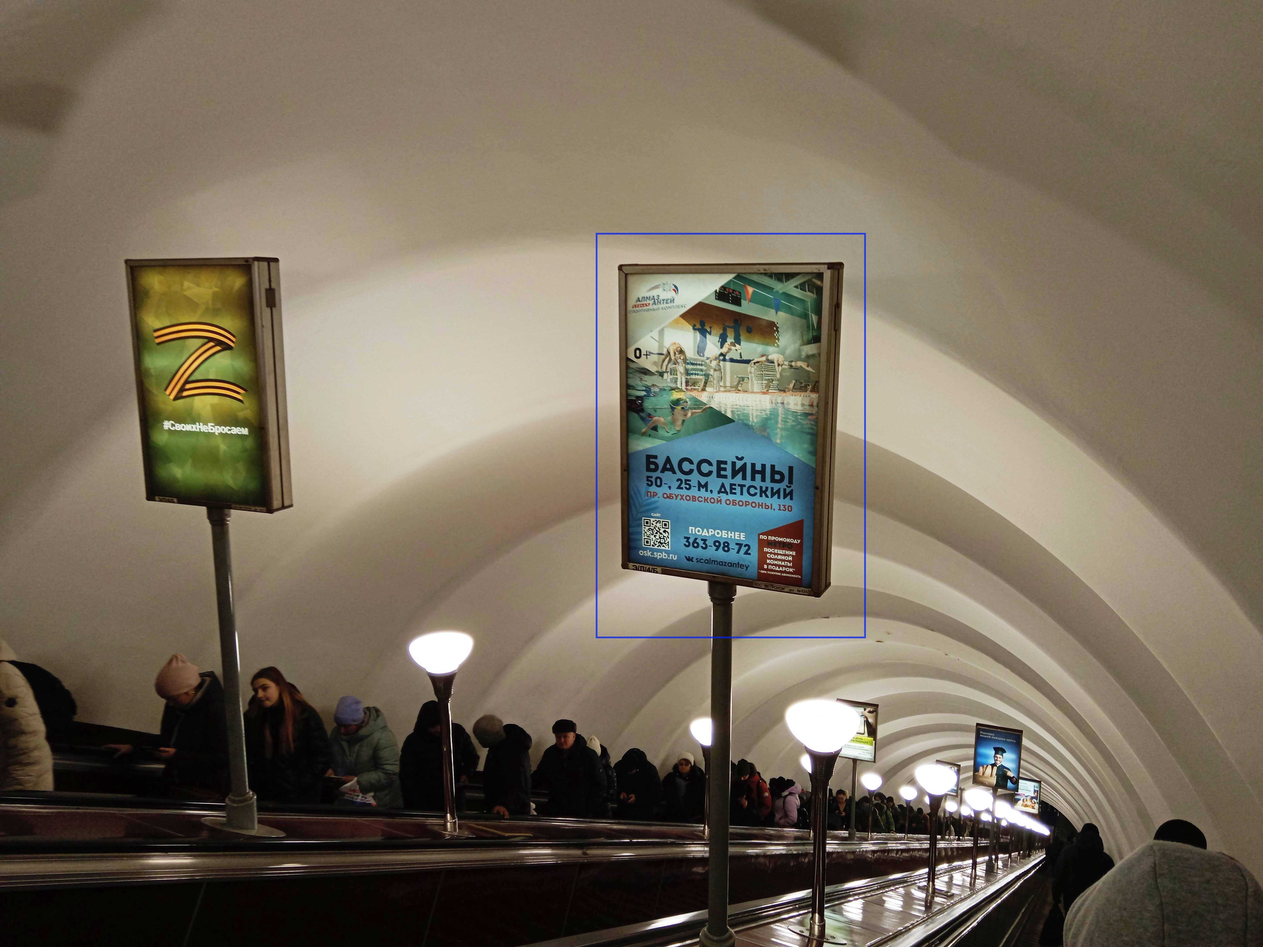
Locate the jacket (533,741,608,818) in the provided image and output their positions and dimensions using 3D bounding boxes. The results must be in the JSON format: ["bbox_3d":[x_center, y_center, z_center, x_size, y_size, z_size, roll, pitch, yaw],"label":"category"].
[{"bbox_3d":[-0.538,2.754,8.609,0.600,0.912,0.380,5,13,21],"label":"jacket"}]

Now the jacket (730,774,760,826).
[{"bbox_3d":[1.592,4.751,14.329,0.550,0.820,0.420,5,12,25],"label":"jacket"}]

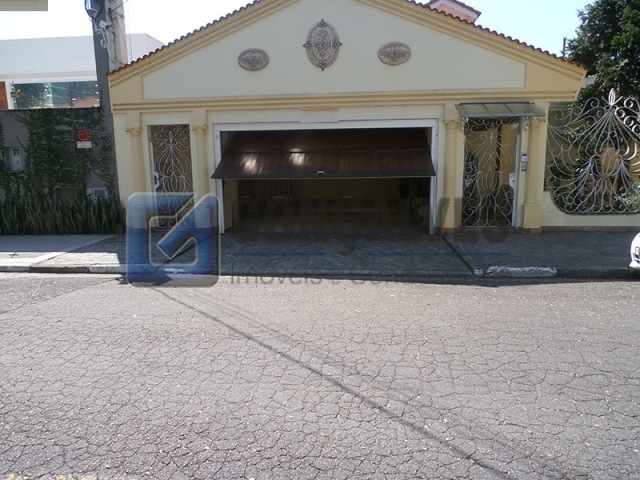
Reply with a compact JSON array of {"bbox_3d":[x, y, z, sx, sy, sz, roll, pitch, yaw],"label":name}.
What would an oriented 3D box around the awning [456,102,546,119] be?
[{"bbox_3d":[3.386,-2.448,8.362,1.493,0.347,0.640,0,10,6],"label":"awning"}]

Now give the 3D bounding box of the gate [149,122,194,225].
[{"bbox_3d":[-3.277,-1.397,9.842,0.929,2.242,0.060,0,10,6],"label":"gate"}]

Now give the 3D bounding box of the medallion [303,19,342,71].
[{"bbox_3d":[0.058,-3.850,8.783,0.796,0.980,0.080,0,10,6],"label":"medallion"}]

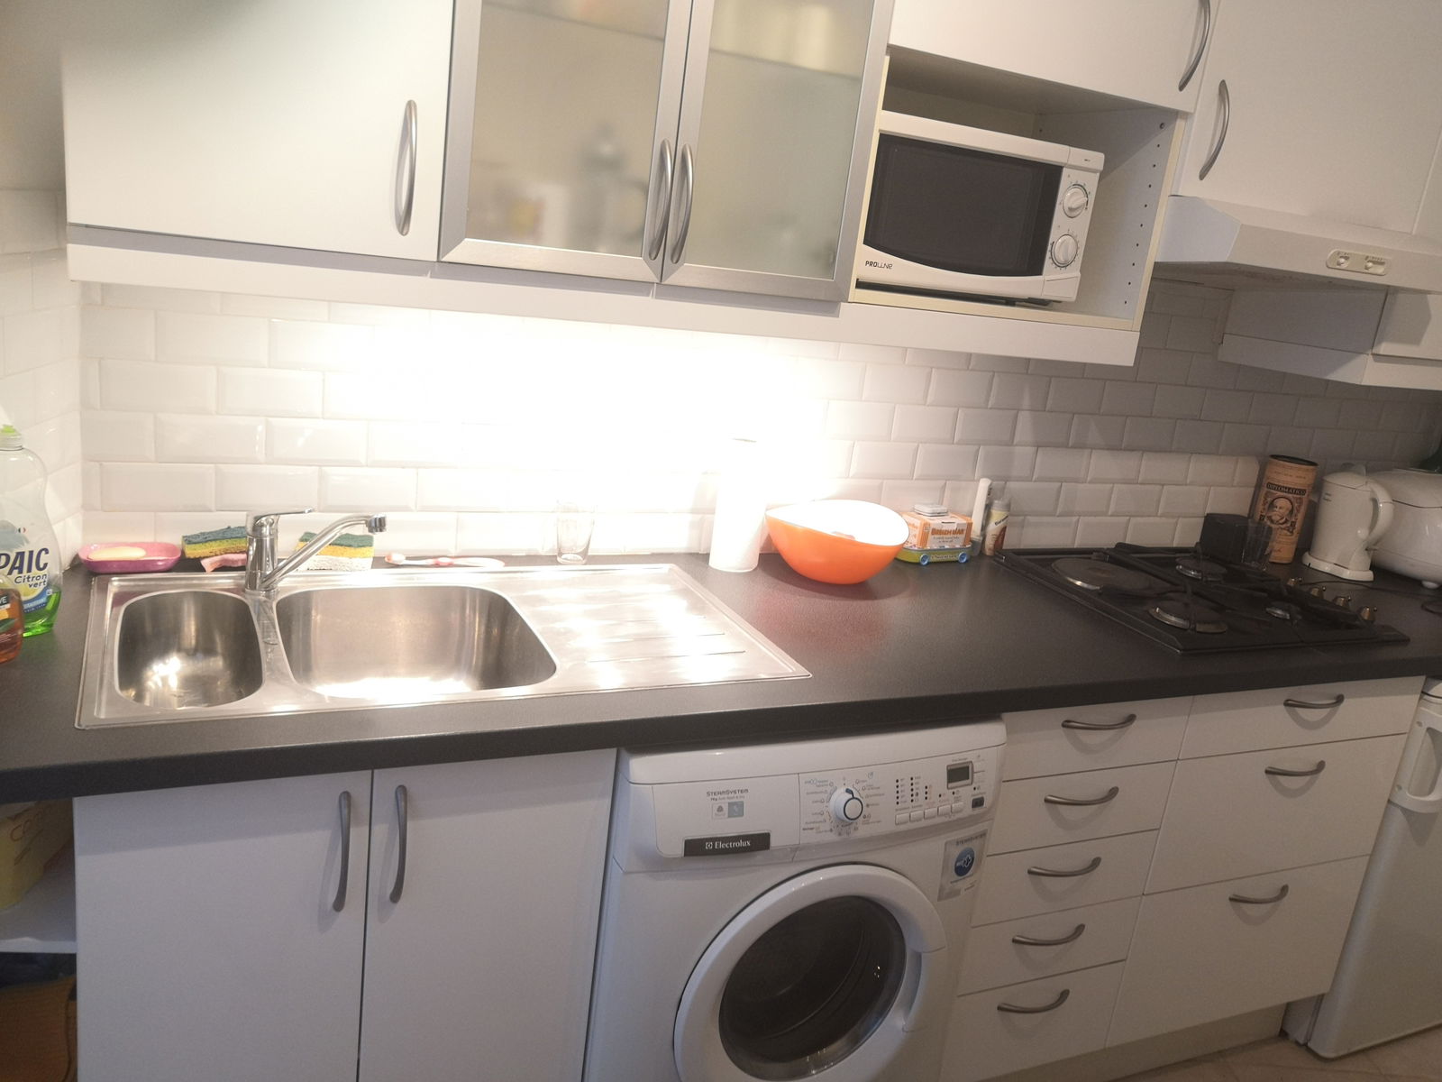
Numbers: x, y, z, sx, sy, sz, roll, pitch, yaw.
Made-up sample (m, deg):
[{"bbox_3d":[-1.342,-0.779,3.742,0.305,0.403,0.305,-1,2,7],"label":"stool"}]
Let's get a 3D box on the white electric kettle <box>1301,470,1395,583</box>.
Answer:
[{"bbox_3d":[1.422,-0.041,2.532,0.140,0.225,0.200,0,16,-25],"label":"white electric kettle"}]

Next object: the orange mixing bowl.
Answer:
[{"bbox_3d":[0.202,0.008,2.007,0.256,0.114,0.256,6,15,-2],"label":"orange mixing bowl"}]

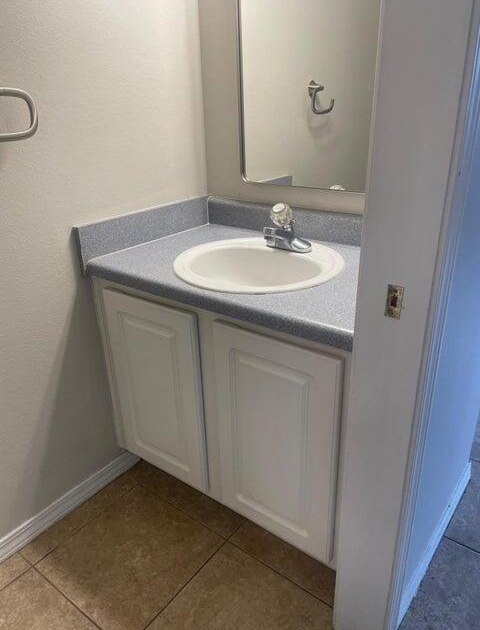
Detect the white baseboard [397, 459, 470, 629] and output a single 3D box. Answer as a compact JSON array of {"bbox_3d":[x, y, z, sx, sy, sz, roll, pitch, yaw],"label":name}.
[{"bbox_3d":[0.578,0.628,1.397,0.014,0.081,0.644,16,29,35],"label":"white baseboard"}]

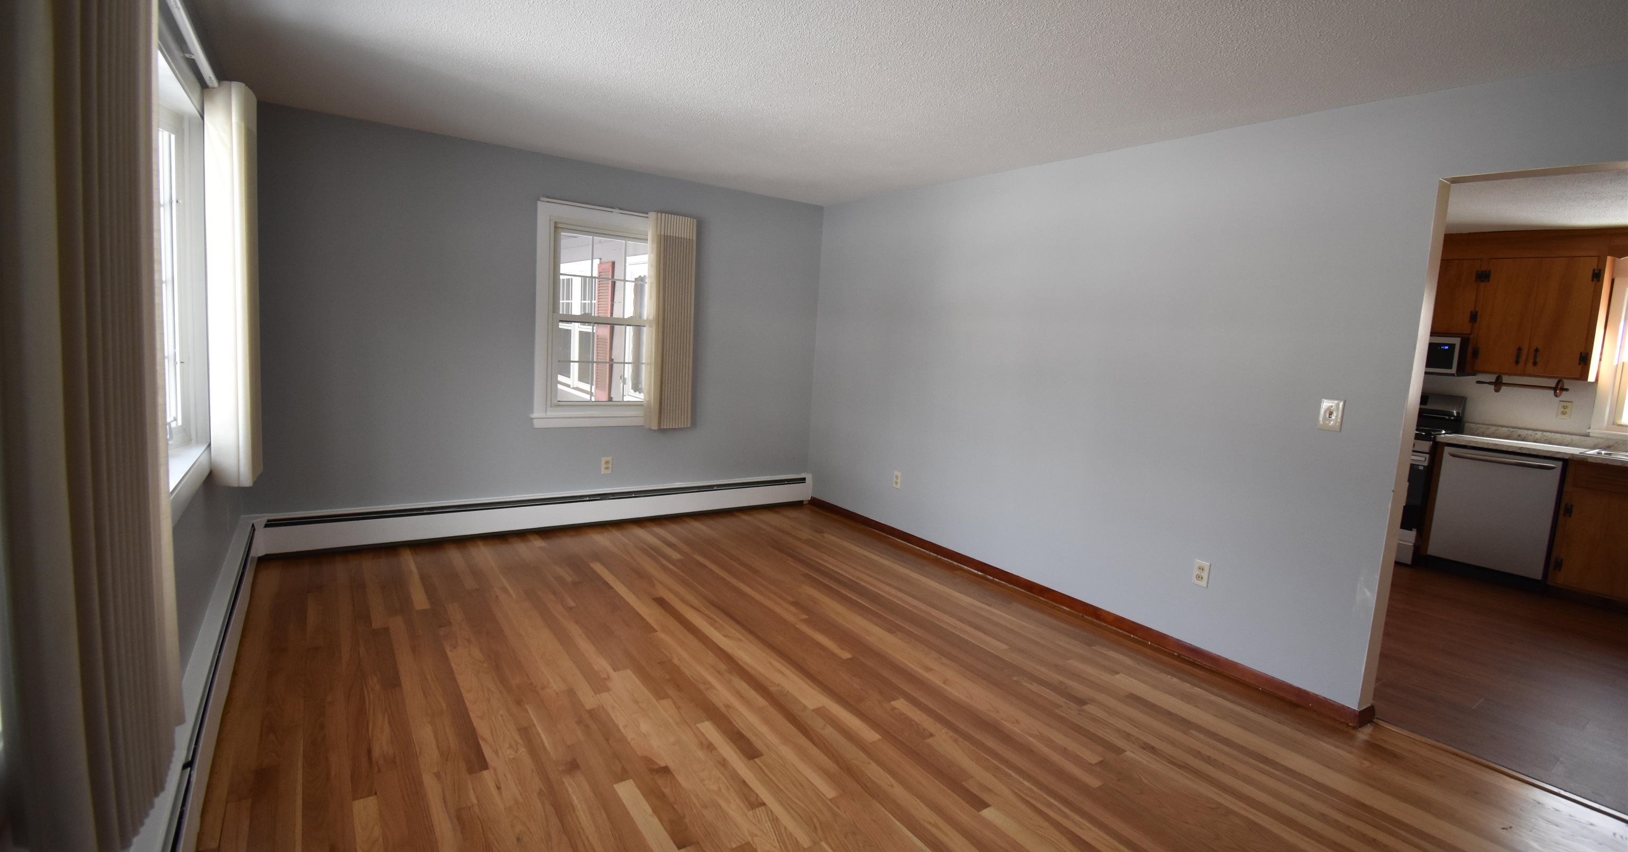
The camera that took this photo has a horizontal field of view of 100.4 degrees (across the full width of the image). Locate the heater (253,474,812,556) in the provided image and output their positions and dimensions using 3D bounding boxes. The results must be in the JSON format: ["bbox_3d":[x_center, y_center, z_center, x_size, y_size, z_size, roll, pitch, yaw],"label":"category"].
[{"bbox_3d":[-1.513,0.559,4.720,3.683,0.220,0.075,-2,9,-36],"label":"heater"}]

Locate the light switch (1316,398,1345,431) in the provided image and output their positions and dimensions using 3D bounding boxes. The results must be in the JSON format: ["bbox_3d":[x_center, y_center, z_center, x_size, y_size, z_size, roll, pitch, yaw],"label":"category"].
[{"bbox_3d":[2.069,-0.044,2.712,0.012,0.120,0.075,-2,9,-36],"label":"light switch"}]

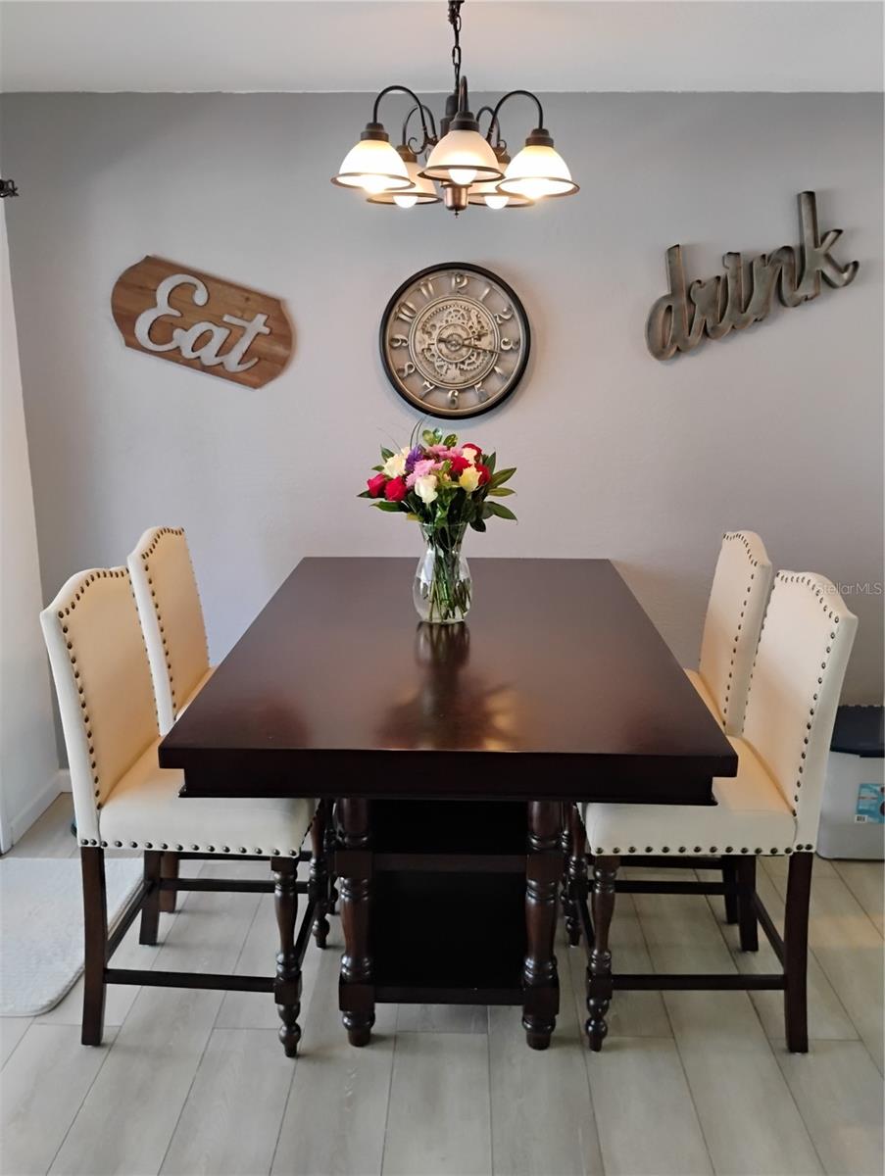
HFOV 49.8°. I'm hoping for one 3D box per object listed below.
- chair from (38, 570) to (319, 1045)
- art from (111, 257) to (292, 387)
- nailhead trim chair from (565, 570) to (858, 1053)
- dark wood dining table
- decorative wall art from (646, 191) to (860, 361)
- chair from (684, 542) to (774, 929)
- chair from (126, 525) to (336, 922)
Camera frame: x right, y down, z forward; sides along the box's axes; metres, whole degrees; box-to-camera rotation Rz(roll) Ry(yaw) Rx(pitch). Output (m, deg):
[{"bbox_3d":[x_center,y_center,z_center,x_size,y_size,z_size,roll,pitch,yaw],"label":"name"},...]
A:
[{"bbox_3d":[-0.581,0.500,2.371,0.570,1.140,0.470,1,14,1],"label":"chair"},{"bbox_3d":[-0.784,-0.869,3.128,0.607,0.302,0.030,18,14,-3],"label":"art"},{"bbox_3d":[0.615,0.505,2.377,0.570,1.140,0.470,1,14,1],"label":"nailhead trim chair"},{"bbox_3d":[0.025,0.544,2.651,1.065,0.920,1.618,1,14,1],"label":"dark wood dining table"},{"bbox_3d":[0.958,-1.006,3.042,0.700,0.330,0.050,-21,13,7],"label":"decorative wall art"},{"bbox_3d":[0.608,0.375,2.881,0.570,1.140,0.470,1,14,1],"label":"chair"},{"bbox_3d":[-0.562,0.362,2.908,0.570,1.140,0.470,1,14,1],"label":"chair"}]

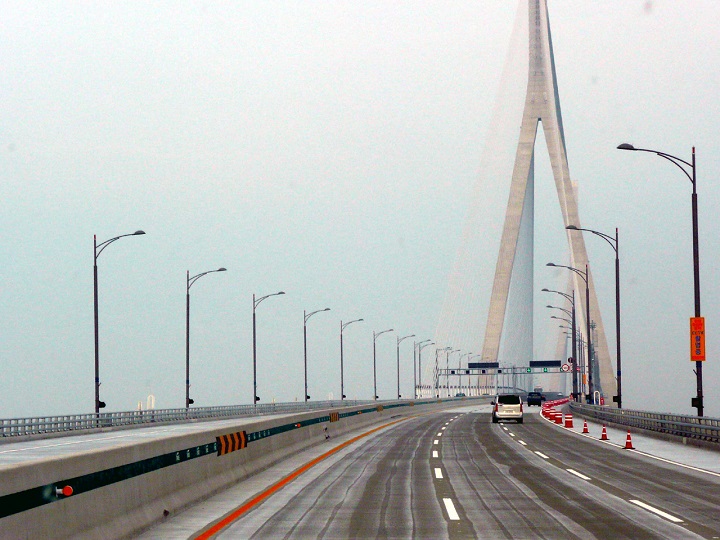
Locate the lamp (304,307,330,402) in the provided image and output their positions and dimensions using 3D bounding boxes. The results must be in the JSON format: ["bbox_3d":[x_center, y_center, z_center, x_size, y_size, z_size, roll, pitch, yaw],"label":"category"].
[{"bbox_3d":[-5.007,10.613,296.843,3.250,11.800,0.400,-1,-3,5],"label":"lamp"}]

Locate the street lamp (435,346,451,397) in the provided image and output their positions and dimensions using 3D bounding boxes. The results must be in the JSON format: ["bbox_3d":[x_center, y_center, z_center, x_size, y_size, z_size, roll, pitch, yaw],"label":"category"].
[{"bbox_3d":[18.439,22.957,541.237,3.200,12.100,0.400,-1,-4,6],"label":"street lamp"}]

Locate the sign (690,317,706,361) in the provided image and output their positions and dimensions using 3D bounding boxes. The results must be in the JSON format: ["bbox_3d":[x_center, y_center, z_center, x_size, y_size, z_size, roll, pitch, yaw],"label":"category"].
[{"bbox_3d":[13.914,2.850,101.800,0.610,1.800,0.060,-1,-4,2],"label":"sign"}]

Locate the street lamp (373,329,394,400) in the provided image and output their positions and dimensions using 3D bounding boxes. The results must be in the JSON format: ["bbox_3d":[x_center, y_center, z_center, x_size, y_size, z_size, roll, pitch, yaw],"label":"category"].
[{"bbox_3d":[3.909,15.432,390.822,3.250,11.800,0.400,-1,-3,6],"label":"street lamp"}]

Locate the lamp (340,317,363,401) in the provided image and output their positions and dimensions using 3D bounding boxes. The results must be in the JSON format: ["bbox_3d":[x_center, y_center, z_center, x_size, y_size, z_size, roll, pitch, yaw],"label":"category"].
[{"bbox_3d":[-0.937,12.770,340.829,3.250,11.800,0.400,-1,-3,5],"label":"lamp"}]

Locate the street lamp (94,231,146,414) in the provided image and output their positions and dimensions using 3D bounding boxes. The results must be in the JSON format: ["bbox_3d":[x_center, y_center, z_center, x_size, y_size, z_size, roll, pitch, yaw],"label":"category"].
[{"bbox_3d":[-14.737,3.670,152.817,3.200,12.100,0.400,-1,-4,3],"label":"street lamp"}]

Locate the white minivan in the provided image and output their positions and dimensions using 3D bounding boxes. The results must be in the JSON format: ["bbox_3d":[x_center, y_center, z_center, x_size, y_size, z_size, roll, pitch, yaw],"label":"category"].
[{"bbox_3d":[10.204,9.629,170.449,1.890,1.820,4.900,0,-3,2],"label":"white minivan"}]

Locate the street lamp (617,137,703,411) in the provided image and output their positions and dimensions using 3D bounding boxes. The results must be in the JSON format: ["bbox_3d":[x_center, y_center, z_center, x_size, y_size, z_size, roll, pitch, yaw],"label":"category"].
[{"bbox_3d":[12.469,0.879,102.438,3.200,12.100,0.400,-1,-4,2],"label":"street lamp"}]

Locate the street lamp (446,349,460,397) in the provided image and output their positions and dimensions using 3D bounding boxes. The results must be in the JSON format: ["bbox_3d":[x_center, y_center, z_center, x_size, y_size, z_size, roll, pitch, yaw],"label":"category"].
[{"bbox_3d":[22.206,24.970,582.837,3.250,11.800,0.400,-1,-3,5],"label":"street lamp"}]

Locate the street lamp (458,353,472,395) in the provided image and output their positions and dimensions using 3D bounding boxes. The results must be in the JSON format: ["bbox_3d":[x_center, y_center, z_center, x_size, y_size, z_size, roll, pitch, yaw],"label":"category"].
[{"bbox_3d":[27.432,27.596,640.237,3.200,12.100,0.400,-1,-4,6],"label":"street lamp"}]

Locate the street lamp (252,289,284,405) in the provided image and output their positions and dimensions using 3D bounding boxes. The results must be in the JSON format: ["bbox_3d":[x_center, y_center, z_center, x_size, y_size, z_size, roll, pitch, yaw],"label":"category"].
[{"bbox_3d":[-8.997,8.179,247.162,3.250,11.800,0.400,-1,-3,4],"label":"street lamp"}]

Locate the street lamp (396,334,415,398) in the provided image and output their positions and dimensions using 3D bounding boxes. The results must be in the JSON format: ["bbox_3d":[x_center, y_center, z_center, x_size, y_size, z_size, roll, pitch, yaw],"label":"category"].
[{"bbox_3d":[8.291,17.605,436.237,3.200,12.100,0.400,-1,-4,6],"label":"street lamp"}]

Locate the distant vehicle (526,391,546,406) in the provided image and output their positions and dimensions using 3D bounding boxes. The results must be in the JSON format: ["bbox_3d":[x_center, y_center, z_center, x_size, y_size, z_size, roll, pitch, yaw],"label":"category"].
[{"bbox_3d":[24.937,18.464,352.287,1.860,1.790,4.600,-1,-3,5],"label":"distant vehicle"}]

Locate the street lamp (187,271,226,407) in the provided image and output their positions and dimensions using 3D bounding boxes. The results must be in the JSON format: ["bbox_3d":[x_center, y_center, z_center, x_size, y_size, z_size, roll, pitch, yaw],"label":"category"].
[{"bbox_3d":[-12.183,5.787,197.063,3.250,11.800,0.400,-1,-3,4],"label":"street lamp"}]

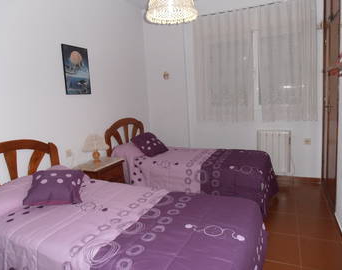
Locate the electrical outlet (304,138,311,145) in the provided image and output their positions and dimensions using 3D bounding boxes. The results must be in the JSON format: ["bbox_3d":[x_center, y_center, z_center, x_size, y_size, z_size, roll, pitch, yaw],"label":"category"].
[{"bbox_3d":[1.687,0.092,3.079,0.085,0.080,0.020,0,8,25],"label":"electrical outlet"}]

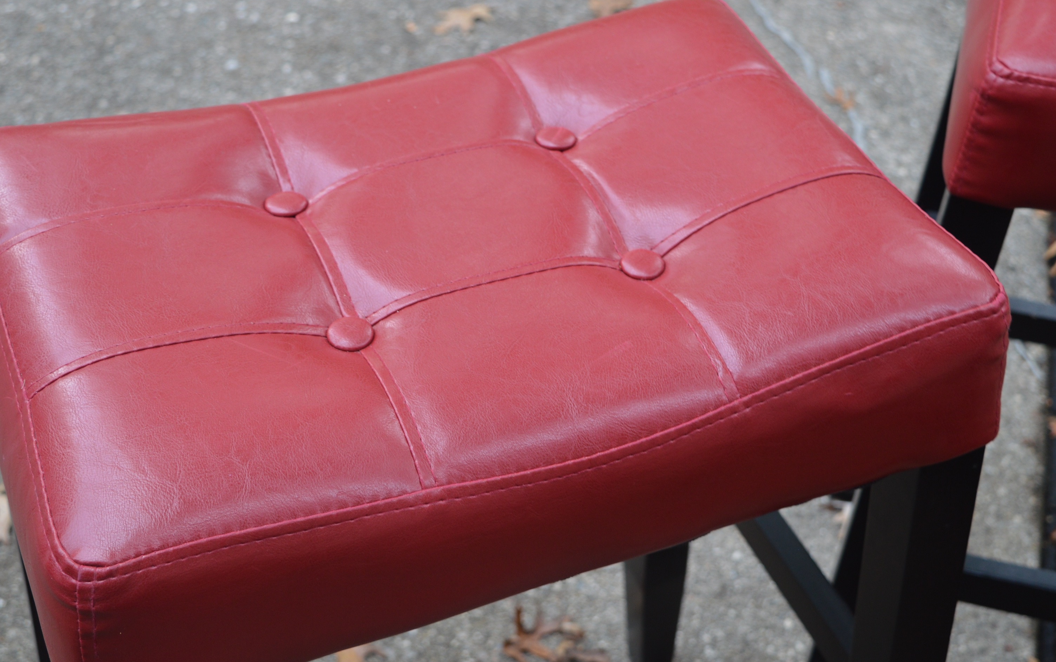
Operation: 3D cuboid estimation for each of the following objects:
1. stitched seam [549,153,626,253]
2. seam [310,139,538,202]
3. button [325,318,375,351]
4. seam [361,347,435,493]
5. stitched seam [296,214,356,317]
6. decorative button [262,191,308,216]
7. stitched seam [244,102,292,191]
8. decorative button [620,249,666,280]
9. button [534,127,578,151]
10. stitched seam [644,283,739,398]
[{"bbox_3d":[0.031,-0.067,0.840,0.007,0.012,0.081,-15,46,-18],"label":"stitched seam"},{"bbox_3d":[-0.058,-0.092,0.928,0.133,0.013,0.009,-15,42,-16],"label":"seam"},{"bbox_3d":[-0.081,0.001,0.762,0.022,0.008,0.022,2,43,-2],"label":"button"},{"bbox_3d":[-0.056,0.034,0.718,0.007,0.019,0.077,-15,46,-18],"label":"seam"},{"bbox_3d":[-0.104,-0.037,0.868,0.009,0.009,0.089,-15,42,-16],"label":"stitched seam"},{"bbox_3d":[-0.132,-0.069,0.909,0.024,0.006,0.024,0,40,0],"label":"decorative button"},{"bbox_3d":[-0.135,-0.096,0.851,0.007,0.019,0.073,-15,46,-18],"label":"stitched seam"},{"bbox_3d":[0.060,-0.035,0.865,0.024,0.006,0.024,0,40,0],"label":"decorative button"},{"bbox_3d":[0.016,-0.110,0.955,0.024,0.006,0.024,0,40,0],"label":"button"},{"bbox_3d":[0.082,0.002,0.822,0.009,0.013,0.086,-15,42,-16],"label":"stitched seam"}]

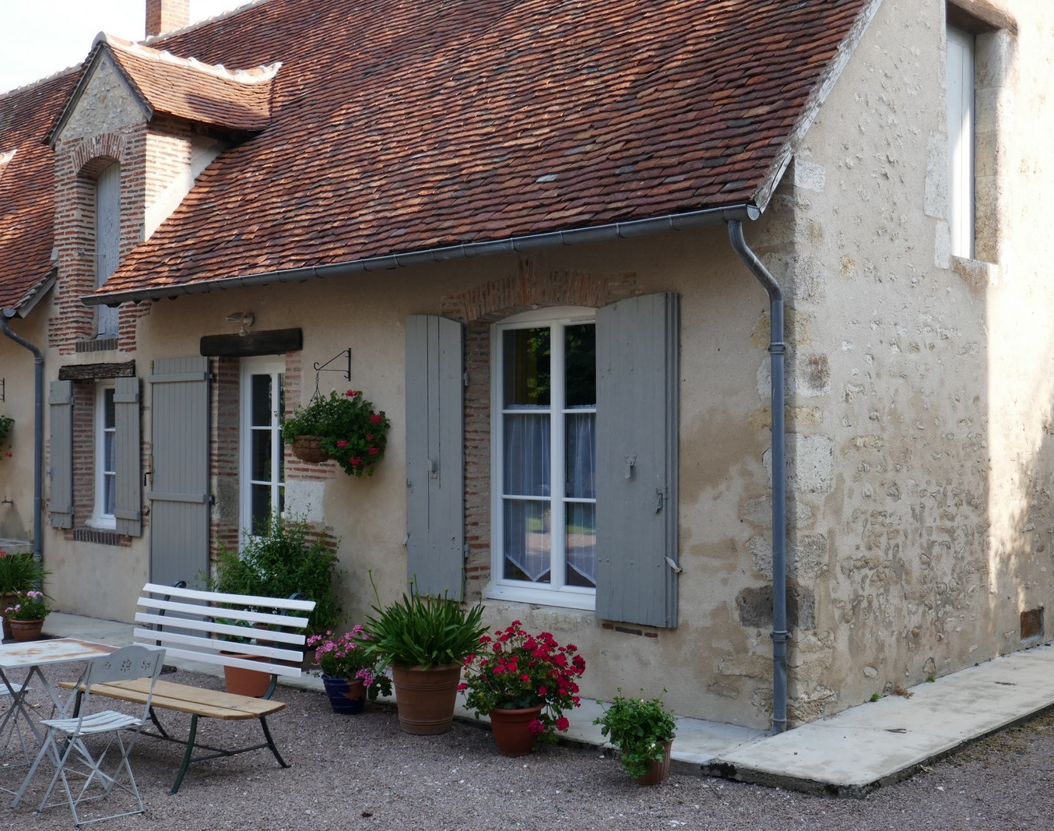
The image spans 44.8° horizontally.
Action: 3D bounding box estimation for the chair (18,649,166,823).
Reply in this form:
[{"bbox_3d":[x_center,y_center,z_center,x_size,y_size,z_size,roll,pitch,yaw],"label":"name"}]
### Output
[{"bbox_3d":[-2.110,1.549,6.357,0.460,0.820,0.430,-1,-1,44],"label":"chair"}]

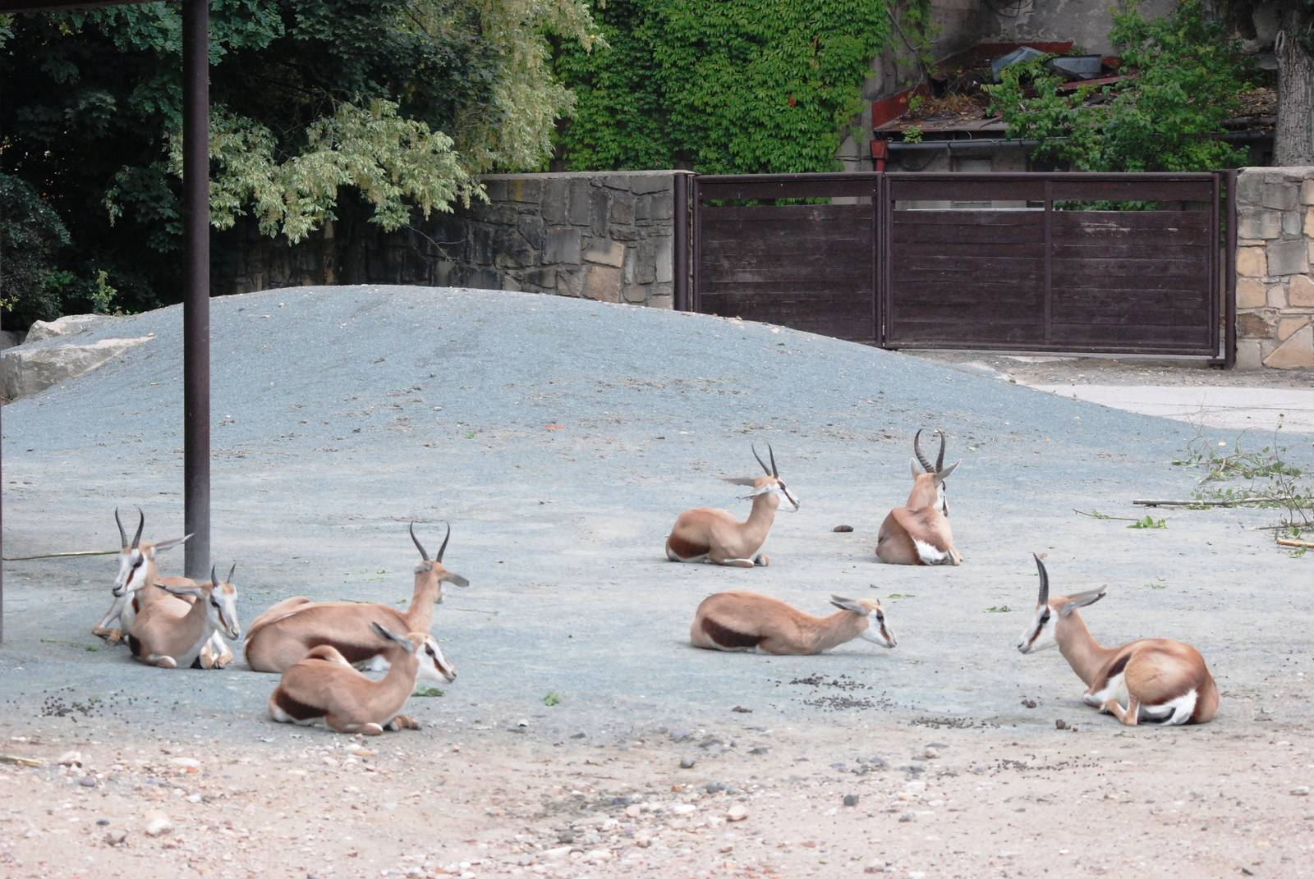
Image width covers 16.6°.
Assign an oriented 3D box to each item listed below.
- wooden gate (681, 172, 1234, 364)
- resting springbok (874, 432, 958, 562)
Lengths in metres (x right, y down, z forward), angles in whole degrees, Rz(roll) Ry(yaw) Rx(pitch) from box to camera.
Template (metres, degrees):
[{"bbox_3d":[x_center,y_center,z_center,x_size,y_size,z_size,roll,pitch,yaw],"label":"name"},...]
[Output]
[{"bbox_3d":[2.944,-1.723,45.000,5.850,1.920,0.140,1,3,22],"label":"wooden gate"},{"bbox_3d":[1.481,0.326,25.600,0.430,0.760,0.820,-1,3,-12],"label":"resting springbok"}]

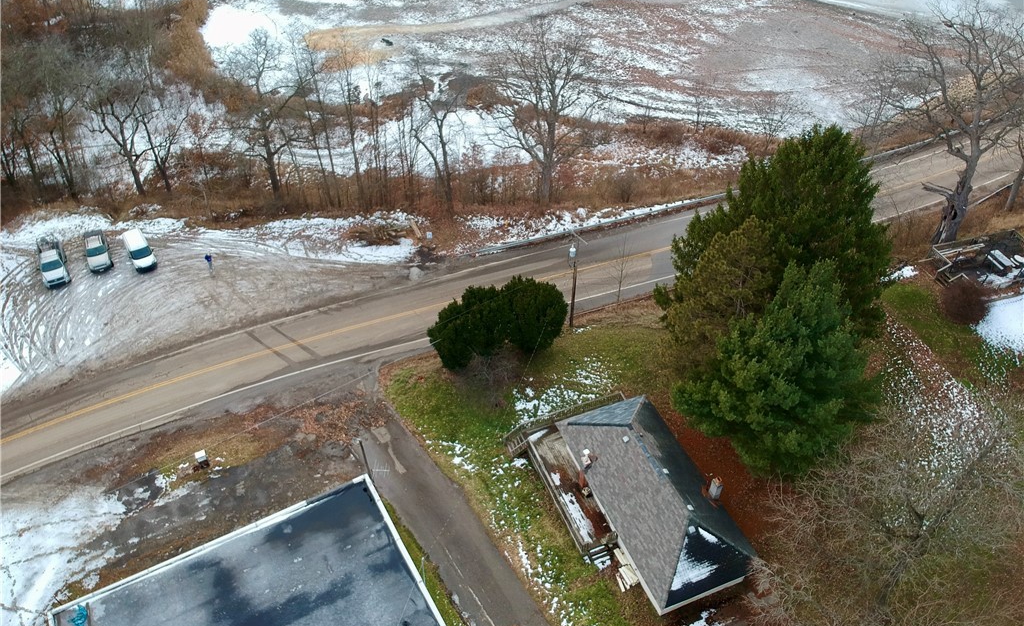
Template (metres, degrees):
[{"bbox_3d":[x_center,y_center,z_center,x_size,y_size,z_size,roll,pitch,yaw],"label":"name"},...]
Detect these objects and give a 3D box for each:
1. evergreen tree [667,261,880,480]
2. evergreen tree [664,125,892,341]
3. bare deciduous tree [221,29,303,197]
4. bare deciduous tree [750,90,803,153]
[{"bbox_3d":[18.852,2.588,51.024,14.300,14.800,14.300,1,41,0],"label":"evergreen tree"},{"bbox_3d":[22.893,-7.285,60.797,18.500,16.700,18.500,1,41,0],"label":"evergreen tree"},{"bbox_3d":[-24.775,-19.061,73.467,7.400,17.800,7.400,1,41,0],"label":"bare deciduous tree"},{"bbox_3d":[30.276,-21.876,85.299,5.500,7.800,5.500,1,41,0],"label":"bare deciduous tree"}]

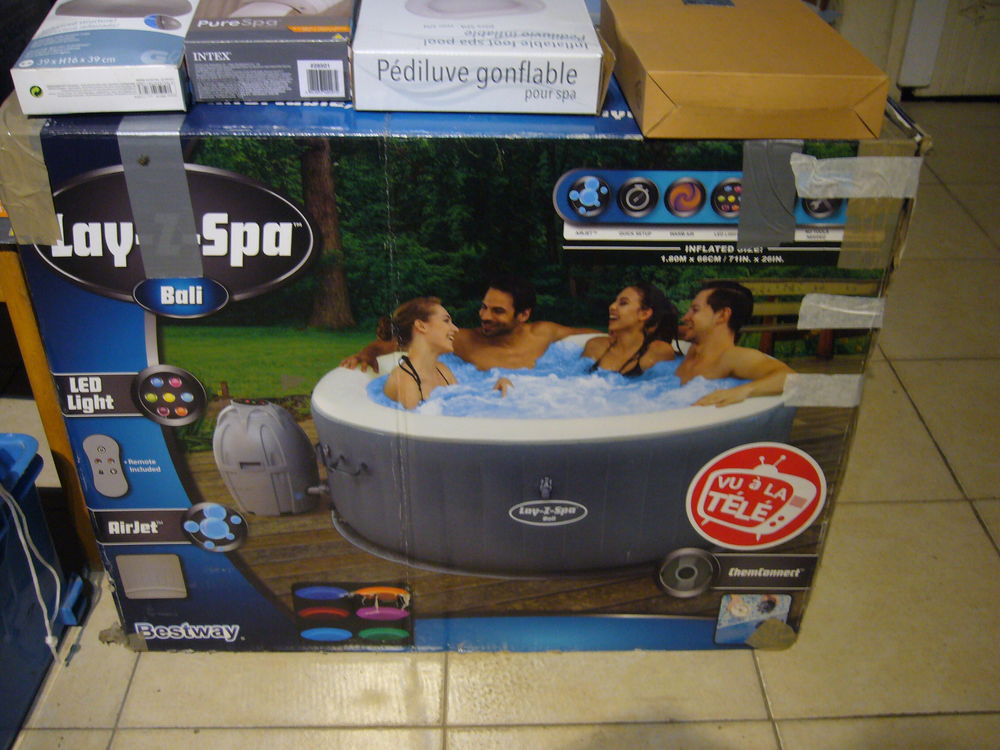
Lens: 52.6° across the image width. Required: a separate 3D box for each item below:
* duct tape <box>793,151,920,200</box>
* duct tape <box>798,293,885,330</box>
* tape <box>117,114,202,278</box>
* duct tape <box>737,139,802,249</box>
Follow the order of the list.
[{"bbox_3d":[0.281,-0.158,0.803,0.105,0.038,0.012,0,34,0],"label":"duct tape"},{"bbox_3d":[0.296,-0.055,0.872,0.071,0.035,0.010,0,34,0],"label":"duct tape"},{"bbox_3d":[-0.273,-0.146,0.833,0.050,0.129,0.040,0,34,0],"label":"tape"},{"bbox_3d":[0.215,-0.146,0.812,0.051,0.096,0.008,0,34,0],"label":"duct tape"}]

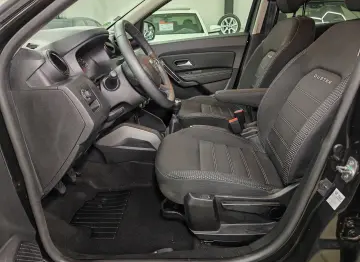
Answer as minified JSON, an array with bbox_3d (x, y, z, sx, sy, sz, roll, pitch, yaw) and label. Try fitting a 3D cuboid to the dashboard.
[{"bbox_3d":[-0.428,-0.267,1.361,0.520,0.480,1.400,0,22,0],"label":"dashboard"}]

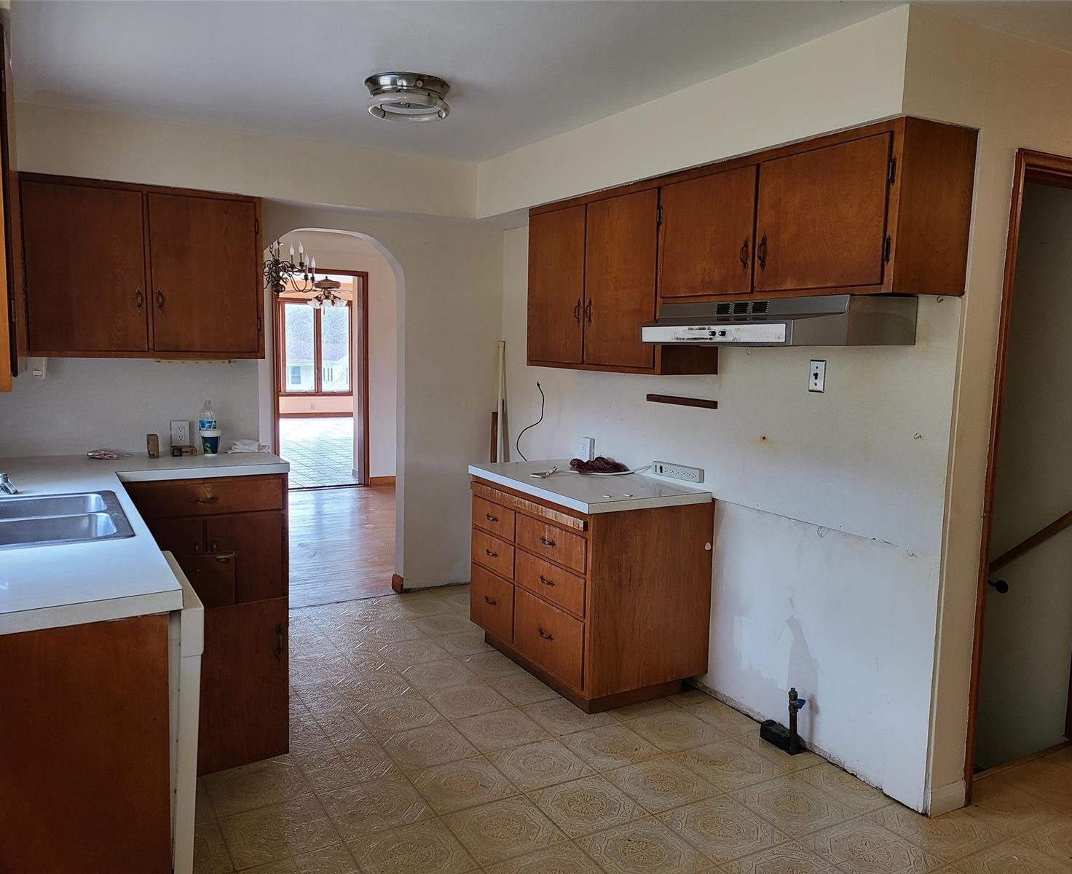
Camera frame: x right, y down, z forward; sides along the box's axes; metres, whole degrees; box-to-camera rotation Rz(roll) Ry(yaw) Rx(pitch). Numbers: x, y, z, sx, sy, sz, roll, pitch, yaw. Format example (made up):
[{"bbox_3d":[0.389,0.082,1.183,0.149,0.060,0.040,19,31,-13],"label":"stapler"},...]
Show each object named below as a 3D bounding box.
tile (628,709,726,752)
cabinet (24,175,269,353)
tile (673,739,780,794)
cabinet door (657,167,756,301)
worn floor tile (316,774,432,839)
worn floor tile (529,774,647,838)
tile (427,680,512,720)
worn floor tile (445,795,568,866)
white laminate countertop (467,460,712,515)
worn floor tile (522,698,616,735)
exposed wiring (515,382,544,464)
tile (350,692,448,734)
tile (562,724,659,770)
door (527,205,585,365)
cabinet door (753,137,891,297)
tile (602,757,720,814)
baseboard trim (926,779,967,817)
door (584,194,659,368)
[{"bbox_3d":[0.547,1.147,3.411,0.292,0.008,0.292,-2,7,-29],"label":"tile"},{"bbox_3d":[-1.881,-0.776,4.210,1.055,0.791,0.293,-2,7,-29],"label":"cabinet"},{"bbox_3d":[0.697,1.185,3.164,0.300,0.010,0.300,-2,7,-29],"label":"tile"},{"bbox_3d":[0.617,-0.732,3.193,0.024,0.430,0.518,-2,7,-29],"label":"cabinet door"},{"bbox_3d":[-0.515,1.195,2.832,0.300,0.010,0.300,-2,7,-29],"label":"worn floor tile"},{"bbox_3d":[0.167,1.198,2.848,0.292,0.008,0.292,-2,7,-29],"label":"worn floor tile"},{"bbox_3d":[-0.282,1.107,3.657,0.300,0.010,0.300,-2,7,-29],"label":"tile"},{"bbox_3d":[-0.100,1.217,2.717,0.300,0.010,0.300,-2,7,-29],"label":"worn floor tile"},{"bbox_3d":[0.213,0.213,4.049,0.631,0.044,1.100,-2,7,-29],"label":"white laminate countertop"},{"bbox_3d":[0.132,1.122,3.528,0.305,0.010,0.307,-2,7,-29],"label":"worn floor tile"},{"bbox_3d":[-0.037,-0.086,4.967,0.061,0.460,0.303,-2,7,-29],"label":"exposed wiring"},{"bbox_3d":[-0.548,1.110,3.488,0.292,0.008,0.292,-2,7,-29],"label":"tile"},{"bbox_3d":[0.282,1.155,3.262,0.305,0.010,0.307,-2,7,-29],"label":"tile"},{"bbox_3d":[0.084,-0.703,4.102,0.023,0.703,0.492,-2,7,-29],"label":"door"},{"bbox_3d":[0.884,-0.677,2.725,0.020,0.424,0.518,-2,7,-29],"label":"cabinet door"},{"bbox_3d":[0.432,1.196,3.015,0.300,0.010,0.300,-2,7,-29],"label":"tile"},{"bbox_3d":[1.347,1.181,2.864,0.175,0.094,0.015,-2,7,-29],"label":"baseboard trim"},{"bbox_3d":[0.356,-0.648,3.665,0.020,0.700,0.506,-2,7,-29],"label":"door"}]

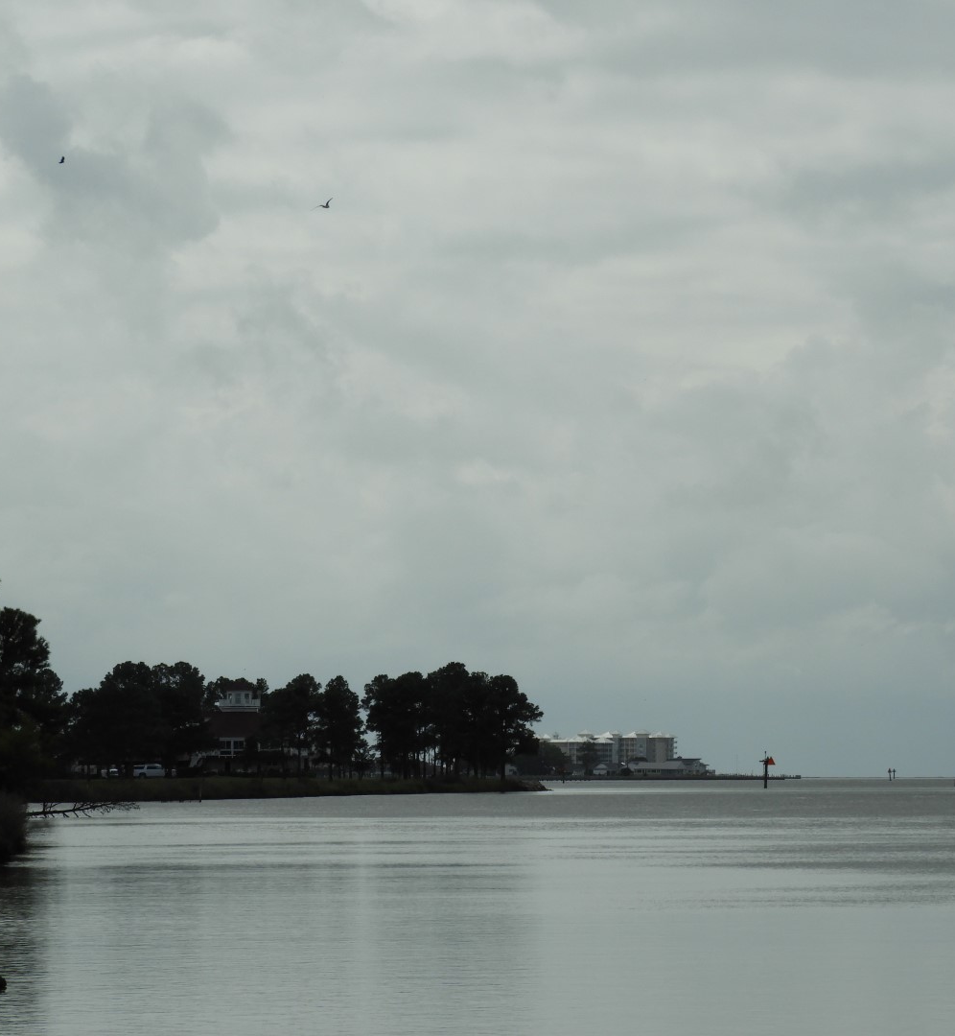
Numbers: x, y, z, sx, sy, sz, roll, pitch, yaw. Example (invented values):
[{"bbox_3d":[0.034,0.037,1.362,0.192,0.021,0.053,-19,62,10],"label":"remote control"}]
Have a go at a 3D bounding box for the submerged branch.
[{"bbox_3d":[-21.923,16.137,375.000,6.500,1.000,2.000,0,-2,0],"label":"submerged branch"}]

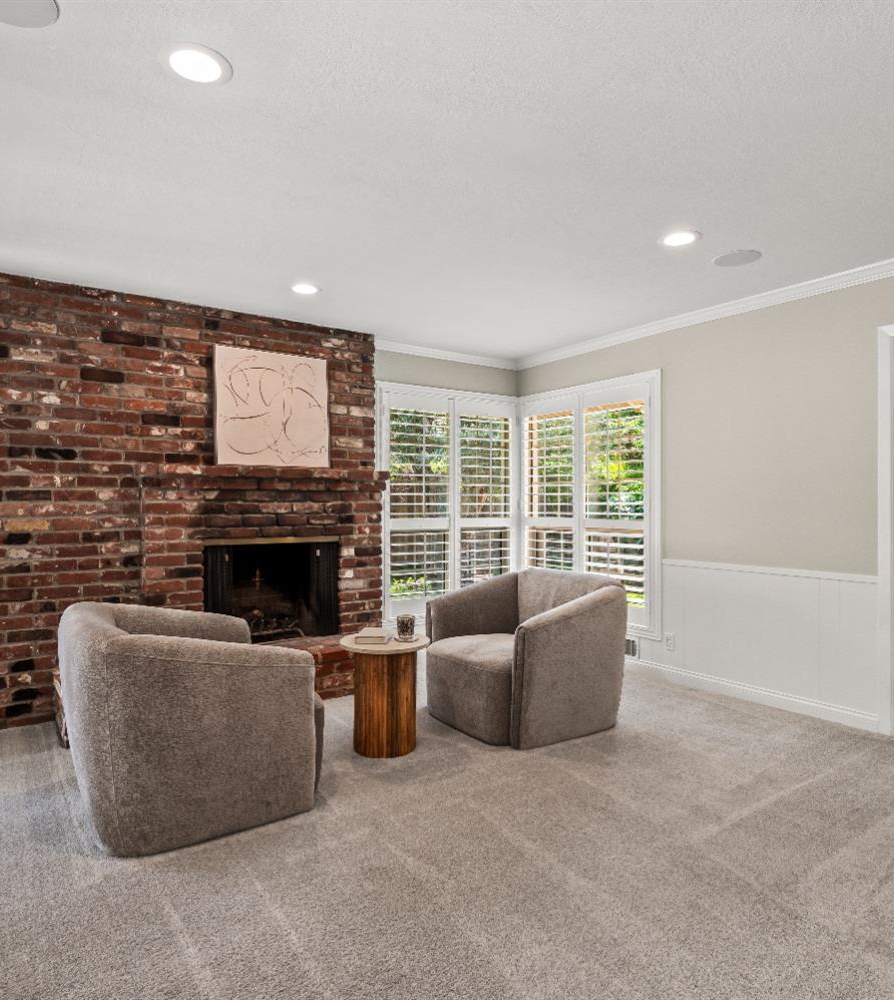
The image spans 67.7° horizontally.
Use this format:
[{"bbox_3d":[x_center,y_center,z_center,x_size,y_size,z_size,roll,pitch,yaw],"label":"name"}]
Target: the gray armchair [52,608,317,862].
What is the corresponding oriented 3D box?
[{"bbox_3d":[-1.090,0.825,2.800,0.900,0.780,0.860,0,0,-31],"label":"gray armchair"}]

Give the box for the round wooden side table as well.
[{"bbox_3d":[-0.309,0.955,3.290,0.450,0.520,0.450,0,0,0],"label":"round wooden side table"}]

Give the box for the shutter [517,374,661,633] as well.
[{"bbox_3d":[1.046,0.029,5.250,0.060,1.820,1.510,0,0,-34],"label":"shutter"}]

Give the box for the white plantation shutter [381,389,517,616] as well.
[{"bbox_3d":[0.046,0.028,5.499,1.380,1.810,0.060,0,0,-34],"label":"white plantation shutter"}]

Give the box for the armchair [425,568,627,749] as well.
[{"bbox_3d":[0.455,0.830,3.820,0.890,0.770,0.860,0,0,-32],"label":"armchair"}]

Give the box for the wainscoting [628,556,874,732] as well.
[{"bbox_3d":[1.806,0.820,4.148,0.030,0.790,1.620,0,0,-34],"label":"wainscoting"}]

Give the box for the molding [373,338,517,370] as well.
[{"bbox_3d":[0.013,-1.182,5.475,1.530,0.080,0.065,0,0,-34],"label":"molding"}]

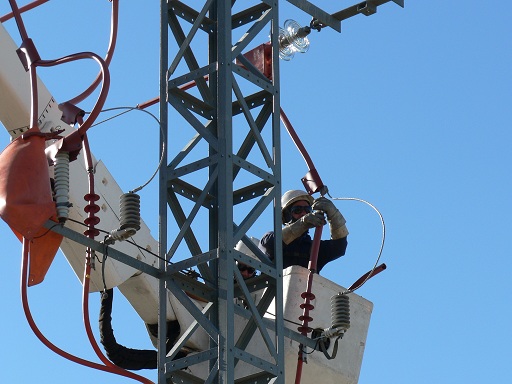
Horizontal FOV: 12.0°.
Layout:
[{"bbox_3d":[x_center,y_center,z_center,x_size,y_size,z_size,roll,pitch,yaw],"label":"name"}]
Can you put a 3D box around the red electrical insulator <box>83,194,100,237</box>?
[{"bbox_3d":[-0.933,0.134,13.790,0.098,0.250,0.098,-1,-25,0],"label":"red electrical insulator"}]

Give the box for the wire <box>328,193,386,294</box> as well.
[{"bbox_3d":[0.638,0.324,15.250,0.360,0.680,0.140,-8,-26,15],"label":"wire"}]

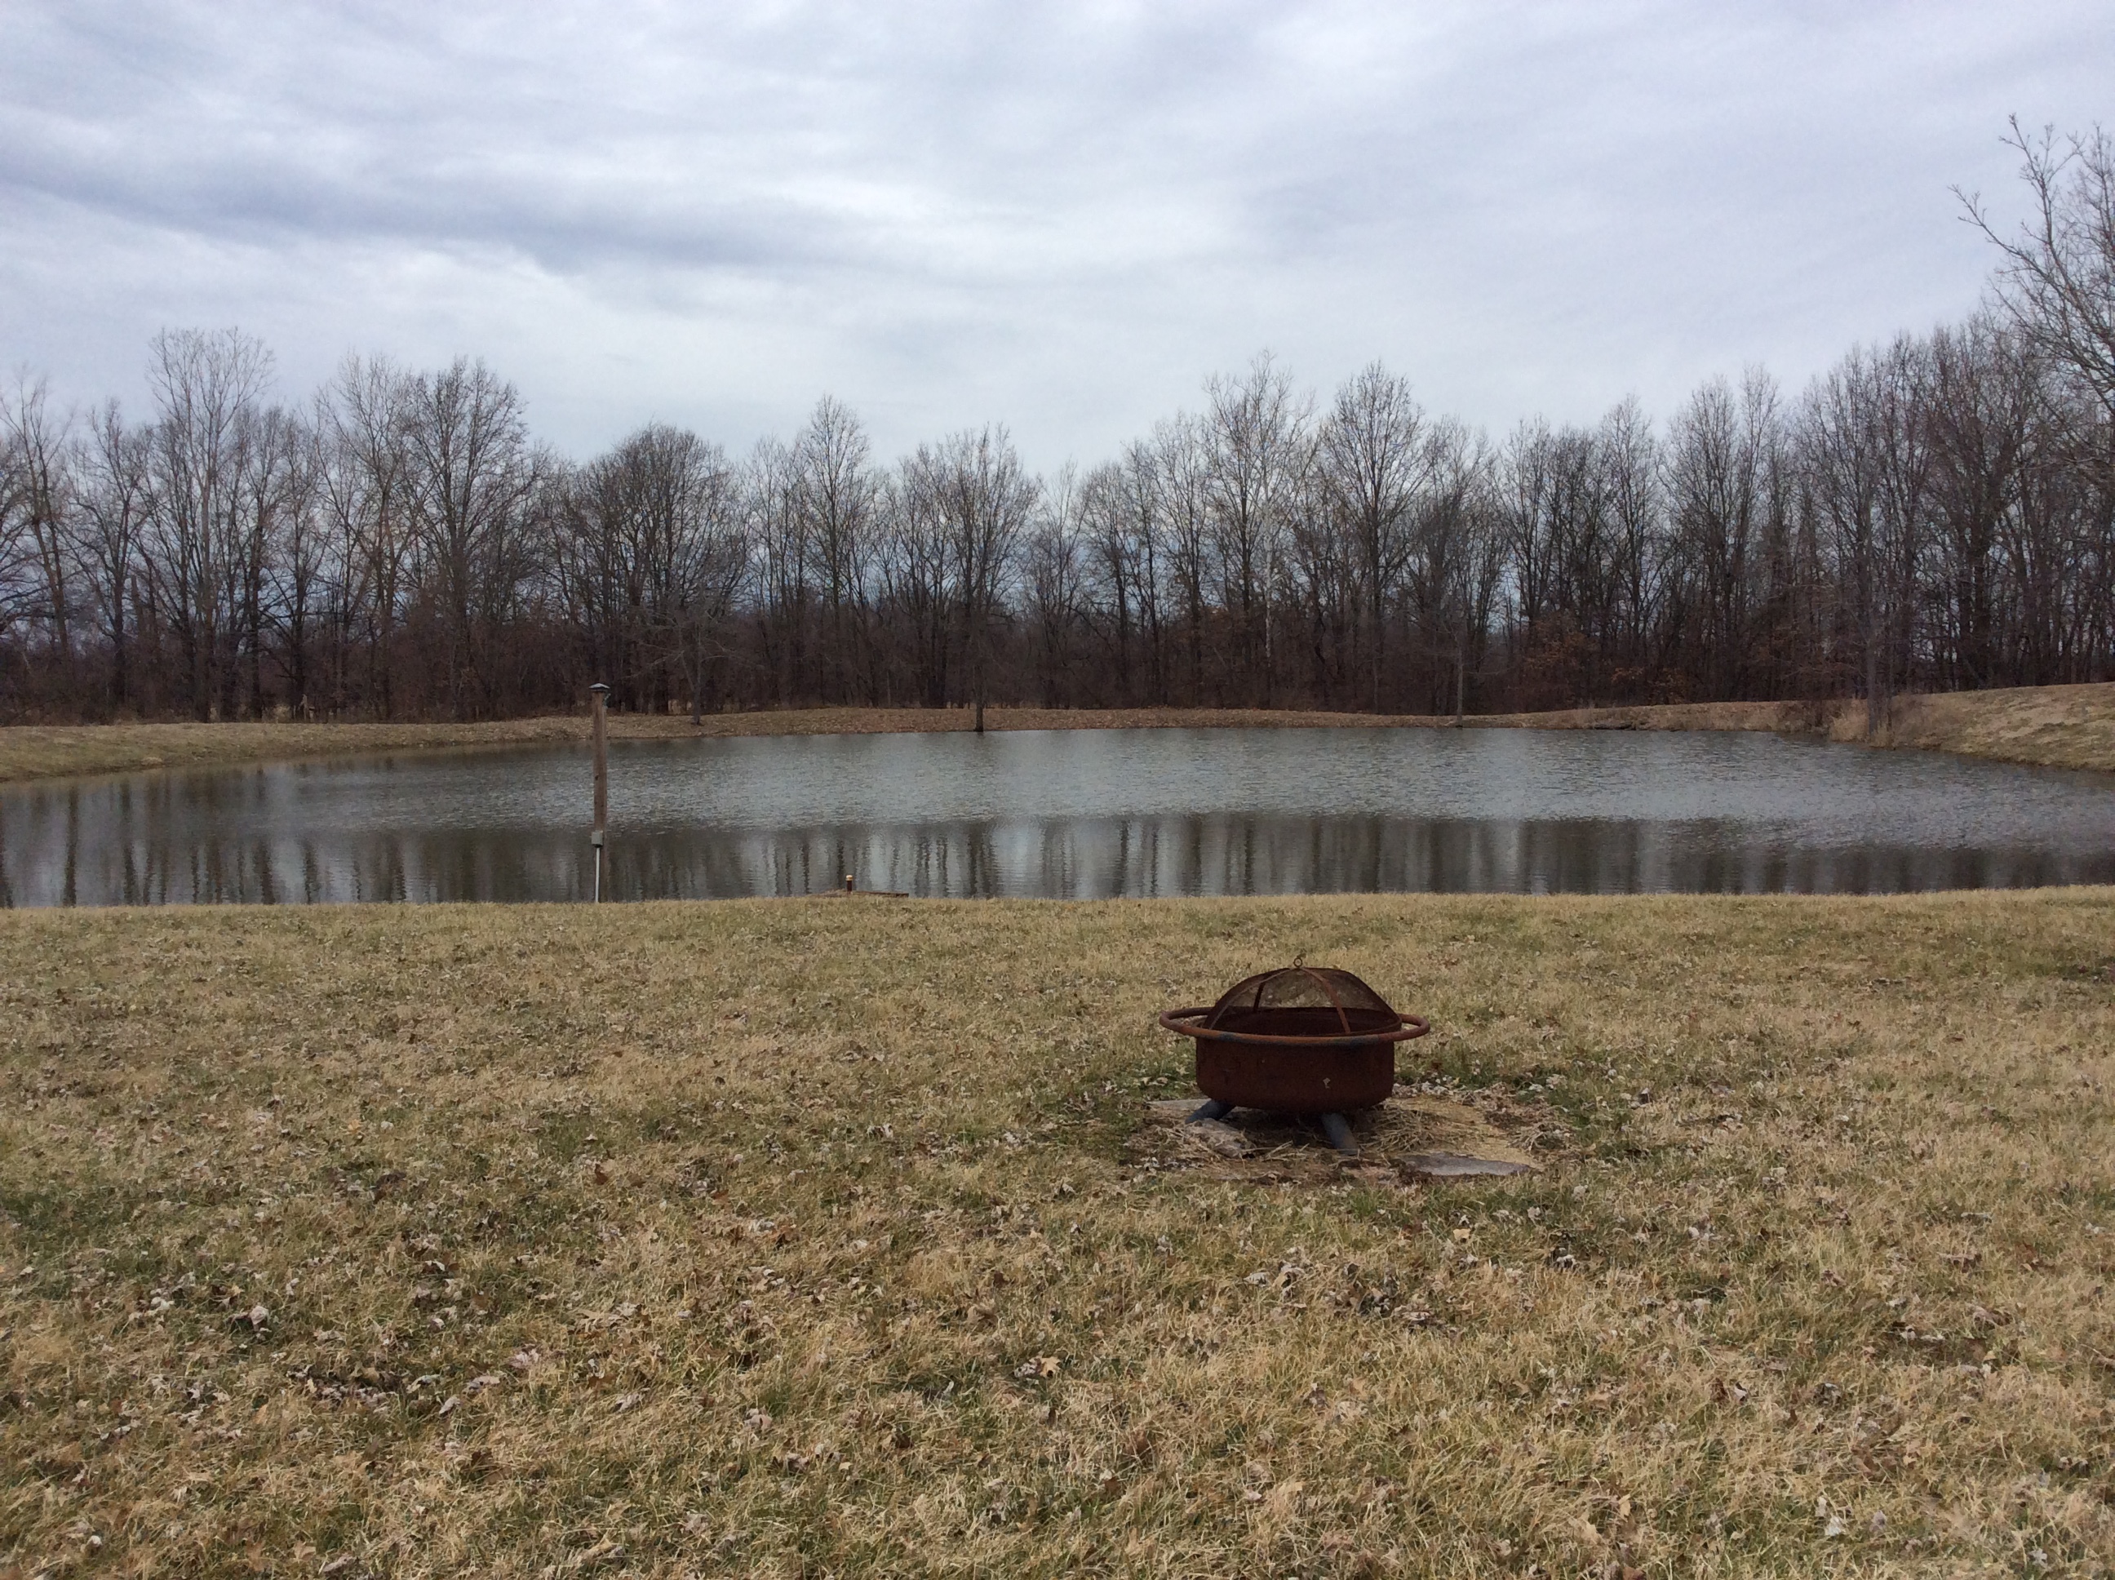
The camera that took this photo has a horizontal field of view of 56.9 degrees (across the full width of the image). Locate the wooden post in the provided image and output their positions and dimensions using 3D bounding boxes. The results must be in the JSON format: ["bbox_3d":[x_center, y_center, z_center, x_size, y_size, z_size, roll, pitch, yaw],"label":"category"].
[{"bbox_3d":[-3.862,0.048,16.552,0.140,1.900,0.140,-1,3,-12],"label":"wooden post"}]

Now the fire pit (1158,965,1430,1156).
[{"bbox_3d":[0.757,0.832,6.220,0.860,0.550,0.860,1,1,0],"label":"fire pit"}]

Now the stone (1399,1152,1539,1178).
[{"bbox_3d":[1.225,1.140,5.830,0.400,0.050,0.270,0,3,7],"label":"stone"}]

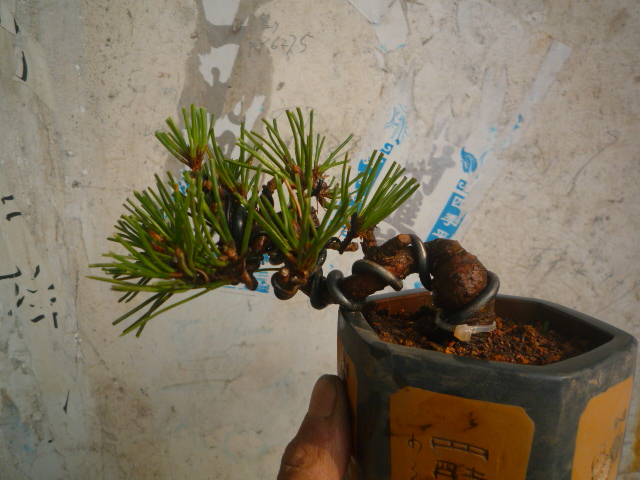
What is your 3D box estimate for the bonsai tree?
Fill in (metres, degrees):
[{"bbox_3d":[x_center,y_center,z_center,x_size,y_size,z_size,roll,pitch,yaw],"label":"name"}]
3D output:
[{"bbox_3d":[-0.011,-0.007,0.202,0.172,0.100,0.092,1,7,0],"label":"bonsai tree"}]

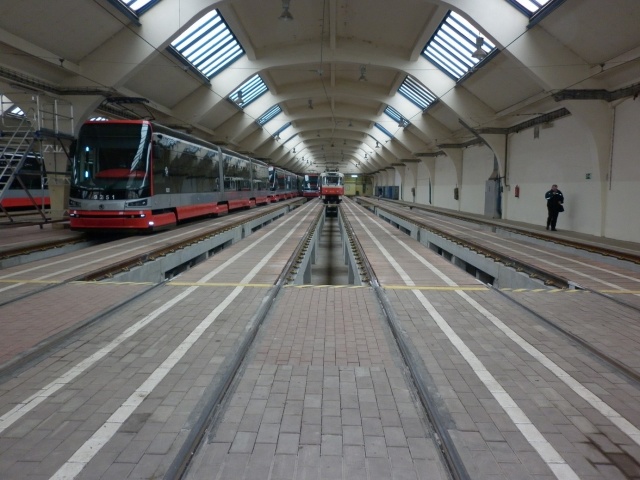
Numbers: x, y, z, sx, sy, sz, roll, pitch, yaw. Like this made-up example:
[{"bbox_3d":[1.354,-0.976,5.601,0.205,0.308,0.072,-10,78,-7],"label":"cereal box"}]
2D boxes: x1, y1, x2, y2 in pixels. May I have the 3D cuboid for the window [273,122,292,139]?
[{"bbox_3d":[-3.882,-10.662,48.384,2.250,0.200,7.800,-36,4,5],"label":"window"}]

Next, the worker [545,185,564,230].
[{"bbox_3d":[8.766,-1.203,19.241,0.600,1.720,0.420,0,6,-7],"label":"worker"}]

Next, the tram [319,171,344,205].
[{"bbox_3d":[1.374,-6.059,58.421,2.500,3.300,14.500,1,6,1],"label":"tram"}]

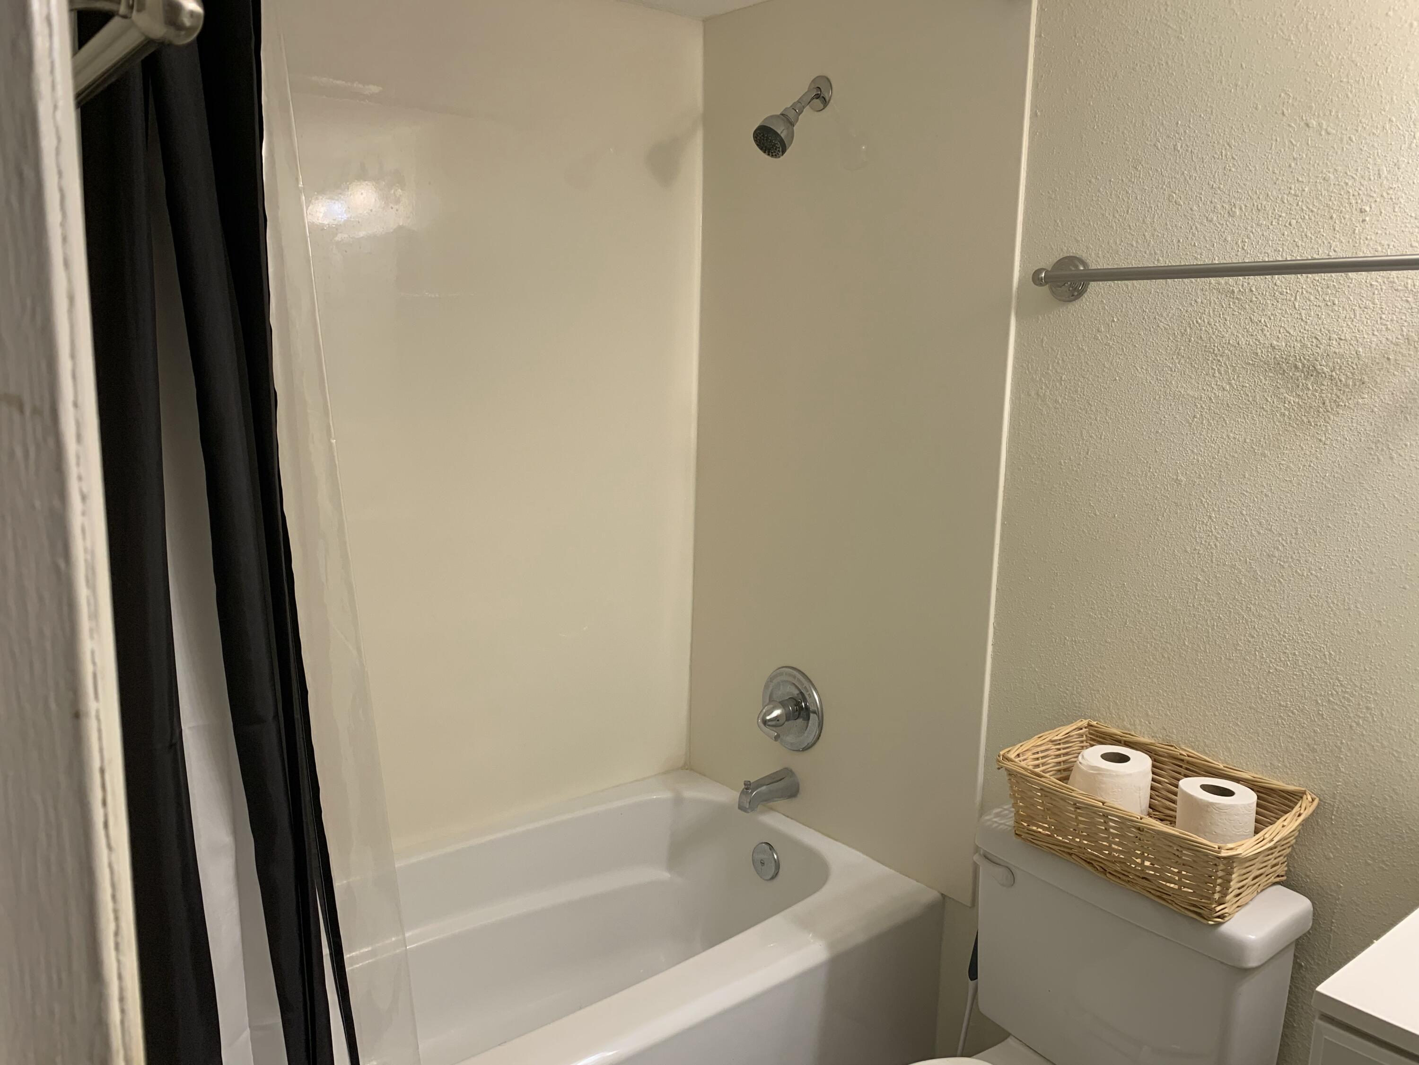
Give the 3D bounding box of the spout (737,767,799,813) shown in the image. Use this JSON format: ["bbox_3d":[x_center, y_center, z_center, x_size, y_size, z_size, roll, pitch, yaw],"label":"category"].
[{"bbox_3d":[0.122,0.543,2.252,0.138,0.071,0.058,-7,12,-39],"label":"spout"}]

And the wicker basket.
[{"bbox_3d":[0.628,0.408,1.528,0.251,0.126,0.346,-7,12,-39],"label":"wicker basket"}]

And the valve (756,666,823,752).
[{"bbox_3d":[0.141,0.379,2.241,0.092,0.180,0.180,-7,12,-39],"label":"valve"}]

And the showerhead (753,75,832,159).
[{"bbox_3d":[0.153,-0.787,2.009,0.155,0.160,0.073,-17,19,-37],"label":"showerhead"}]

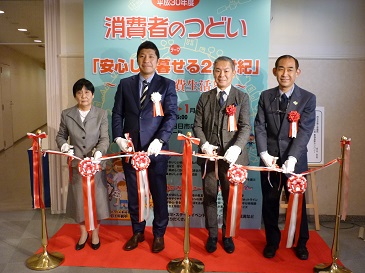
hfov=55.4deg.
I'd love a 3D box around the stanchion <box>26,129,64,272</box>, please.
[{"bbox_3d":[-1.113,0.493,2.773,0.316,1.087,0.316,1,9,0],"label":"stanchion"}]

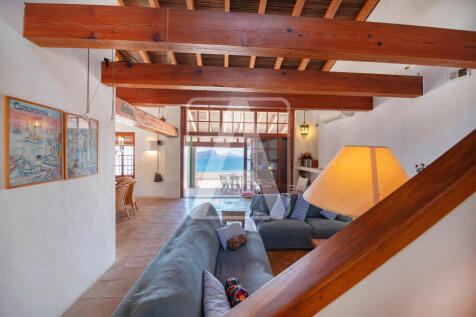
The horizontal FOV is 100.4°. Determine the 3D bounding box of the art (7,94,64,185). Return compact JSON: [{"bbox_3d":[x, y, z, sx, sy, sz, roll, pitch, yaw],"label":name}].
[{"bbox_3d":[-1.696,-0.116,1.691,0.026,0.683,0.496,1,1,-4],"label":"art"}]

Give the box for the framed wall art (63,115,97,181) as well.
[{"bbox_3d":[-1.735,-0.130,2.231,0.026,0.680,0.501,1,1,-4],"label":"framed wall art"}]

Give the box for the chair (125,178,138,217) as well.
[{"bbox_3d":[-3.023,1.039,5.445,0.560,0.880,0.560,1,1,-4],"label":"chair"}]

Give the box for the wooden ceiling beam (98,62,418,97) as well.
[{"bbox_3d":[0.467,-1.086,2.800,4.475,0.274,0.136,1,1,-4],"label":"wooden ceiling beam"}]

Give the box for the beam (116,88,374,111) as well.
[{"bbox_3d":[0.230,-1.097,3.745,4.800,0.274,0.136,1,1,-4],"label":"beam"}]

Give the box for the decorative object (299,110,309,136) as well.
[{"bbox_3d":[2.375,-1.226,7.052,0.270,0.957,0.270,1,1,-4],"label":"decorative object"}]

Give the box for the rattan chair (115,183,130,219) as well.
[{"bbox_3d":[-2.994,1.055,5.030,0.560,0.860,0.560,1,1,-4],"label":"rattan chair"}]

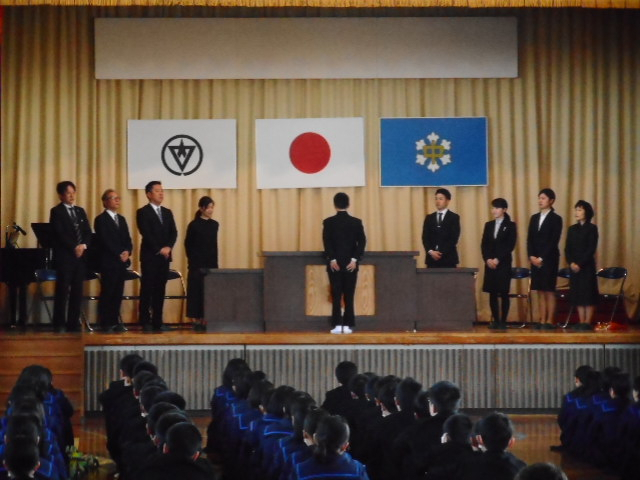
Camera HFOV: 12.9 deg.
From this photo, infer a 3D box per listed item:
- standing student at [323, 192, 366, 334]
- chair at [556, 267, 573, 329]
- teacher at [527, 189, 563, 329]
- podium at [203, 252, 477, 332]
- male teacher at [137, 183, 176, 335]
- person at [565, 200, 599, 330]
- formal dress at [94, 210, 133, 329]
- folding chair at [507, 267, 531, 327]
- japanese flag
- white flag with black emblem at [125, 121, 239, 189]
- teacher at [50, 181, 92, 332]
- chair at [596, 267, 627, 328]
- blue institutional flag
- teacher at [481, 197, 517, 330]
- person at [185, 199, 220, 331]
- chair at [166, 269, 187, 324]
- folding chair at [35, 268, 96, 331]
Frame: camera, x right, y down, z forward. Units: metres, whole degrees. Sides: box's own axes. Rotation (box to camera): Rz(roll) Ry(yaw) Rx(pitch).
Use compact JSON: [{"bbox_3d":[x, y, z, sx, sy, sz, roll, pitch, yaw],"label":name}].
[{"bbox_3d":[0.287,0.271,33.100,0.500,1.653,0.320,0,0,0],"label":"standing student"},{"bbox_3d":[2.967,0.719,34.900,0.460,0.759,0.480,0,0,25],"label":"chair"},{"bbox_3d":[2.657,0.226,33.400,0.460,1.660,0.310,0,0,30],"label":"teacher"},{"bbox_3d":[0.241,0.626,34.200,3.320,0.962,0.700,0,0,0],"label":"podium"},{"bbox_3d":[-1.930,0.199,33.600,0.480,1.795,0.340,0,0,-35],"label":"male teacher"},{"bbox_3d":[3.177,0.307,34.300,0.440,1.571,0.320,0,0,38],"label":"person"},{"bbox_3d":[-2.424,0.349,33.200,0.500,1.410,0.320,0,0,-42],"label":"formal dress"},{"bbox_3d":[2.295,0.701,33.900,0.450,0.750,0.460,0,0,14],"label":"folding chair"},{"bbox_3d":[-0.115,-1.101,36.000,1.370,0.891,0.040,0,0,0],"label":"japanese flag"},{"bbox_3d":[-1.735,-1.085,35.700,1.360,0.880,0.030,0,0,0],"label":"white flag with black emblem"},{"bbox_3d":[-2.949,0.200,33.500,0.480,1.792,0.340,0,0,-30],"label":"teacher"},{"bbox_3d":[3.498,0.719,34.900,0.460,0.759,0.480,0,0,27],"label":"chair"},{"bbox_3d":[1.447,-1.113,35.800,1.355,0.880,0.030,0,0,0],"label":"blue institutional flag"},{"bbox_3d":[2.102,0.283,33.400,0.460,1.550,0.300,0,0,28],"label":"teacher"},{"bbox_3d":[-1.389,0.280,33.300,0.450,1.580,0.310,0,0,-42],"label":"person"},{"bbox_3d":[-1.768,0.711,33.800,0.450,0.750,0.460,0,0,-25],"label":"chair"},{"bbox_3d":[-3.083,0.717,33.800,0.450,0.750,0.460,0,0,-30],"label":"folding chair"}]

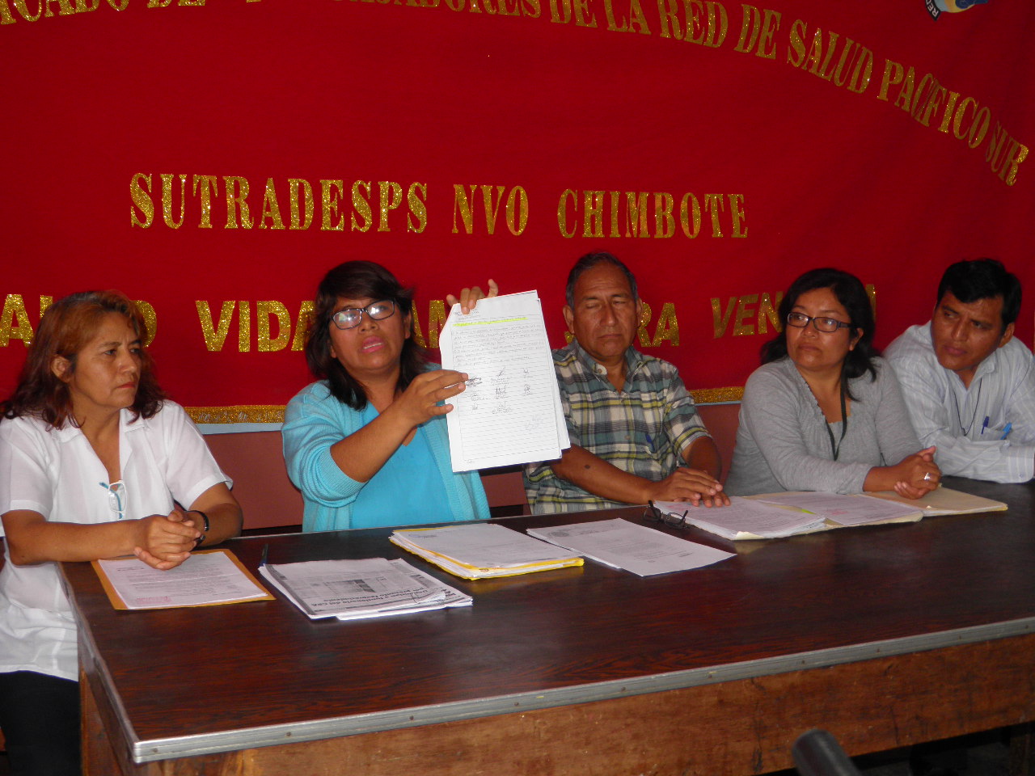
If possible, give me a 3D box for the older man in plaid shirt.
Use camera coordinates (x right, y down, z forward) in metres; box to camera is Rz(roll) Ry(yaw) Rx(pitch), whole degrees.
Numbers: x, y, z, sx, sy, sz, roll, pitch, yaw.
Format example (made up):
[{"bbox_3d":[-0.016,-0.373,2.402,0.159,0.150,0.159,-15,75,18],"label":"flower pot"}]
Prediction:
[{"bbox_3d":[0.225,0.345,2.770,0.520,1.260,0.720,-1,8,-18],"label":"older man in plaid shirt"}]

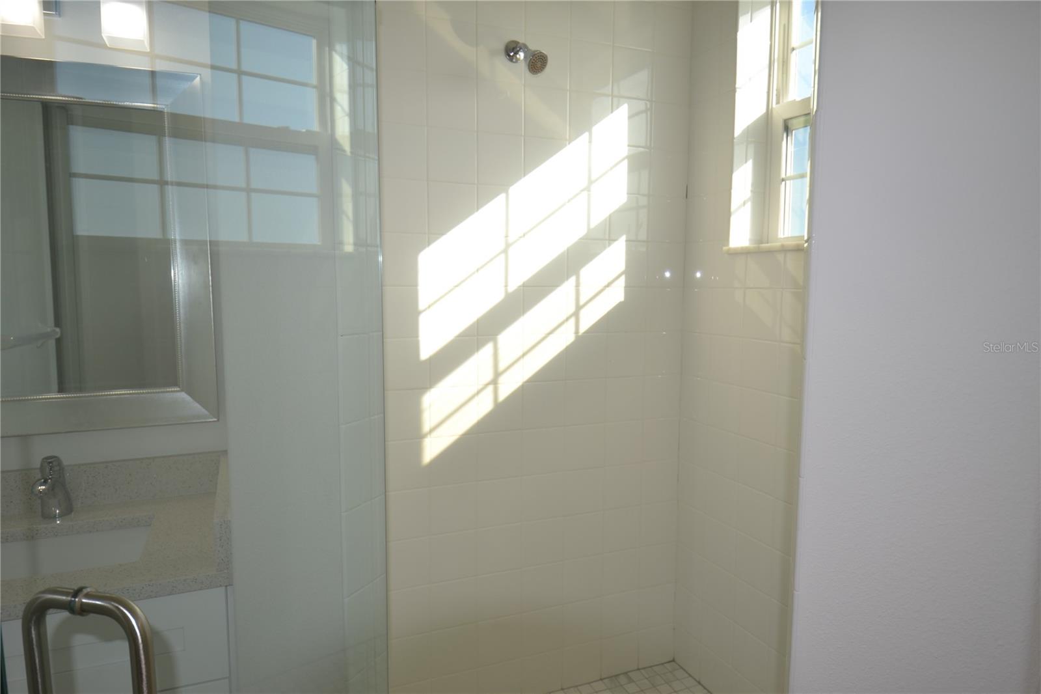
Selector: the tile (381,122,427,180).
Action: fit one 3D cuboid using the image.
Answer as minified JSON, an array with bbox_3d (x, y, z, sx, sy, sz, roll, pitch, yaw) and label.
[{"bbox_3d":[-0.345,-0.564,1.747,0.152,0.152,0.010,-2,6,-21],"label":"tile"}]

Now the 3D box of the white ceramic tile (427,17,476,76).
[{"bbox_3d":[-0.202,-0.873,1.774,0.152,0.152,0.010,-2,6,-21],"label":"white ceramic tile"}]

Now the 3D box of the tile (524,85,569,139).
[{"bbox_3d":[0.081,-0.730,1.897,0.152,0.152,0.010,-2,6,-21],"label":"tile"}]

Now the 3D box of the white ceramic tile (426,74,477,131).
[{"bbox_3d":[-0.203,-0.720,1.788,0.152,0.152,0.010,-2,6,-21],"label":"white ceramic tile"}]

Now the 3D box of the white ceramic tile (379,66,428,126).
[{"bbox_3d":[-0.344,-0.715,1.733,0.152,0.152,0.010,-2,6,-21],"label":"white ceramic tile"}]

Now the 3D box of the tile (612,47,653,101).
[{"bbox_3d":[0.366,-0.892,1.992,0.152,0.152,0.010,-2,6,-21],"label":"tile"}]

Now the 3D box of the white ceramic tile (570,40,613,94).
[{"bbox_3d":[0.224,-0.888,1.938,0.152,0.152,0.010,-2,6,-21],"label":"white ceramic tile"}]

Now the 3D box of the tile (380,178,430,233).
[{"bbox_3d":[-0.346,-0.409,1.762,0.152,0.152,0.010,-2,6,-21],"label":"tile"}]

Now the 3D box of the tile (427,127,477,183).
[{"bbox_3d":[-0.204,-0.568,1.802,0.152,0.152,0.010,-2,6,-21],"label":"tile"}]

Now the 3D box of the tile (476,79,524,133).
[{"bbox_3d":[-0.061,-0.727,1.842,0.152,0.152,0.010,-2,6,-21],"label":"tile"}]

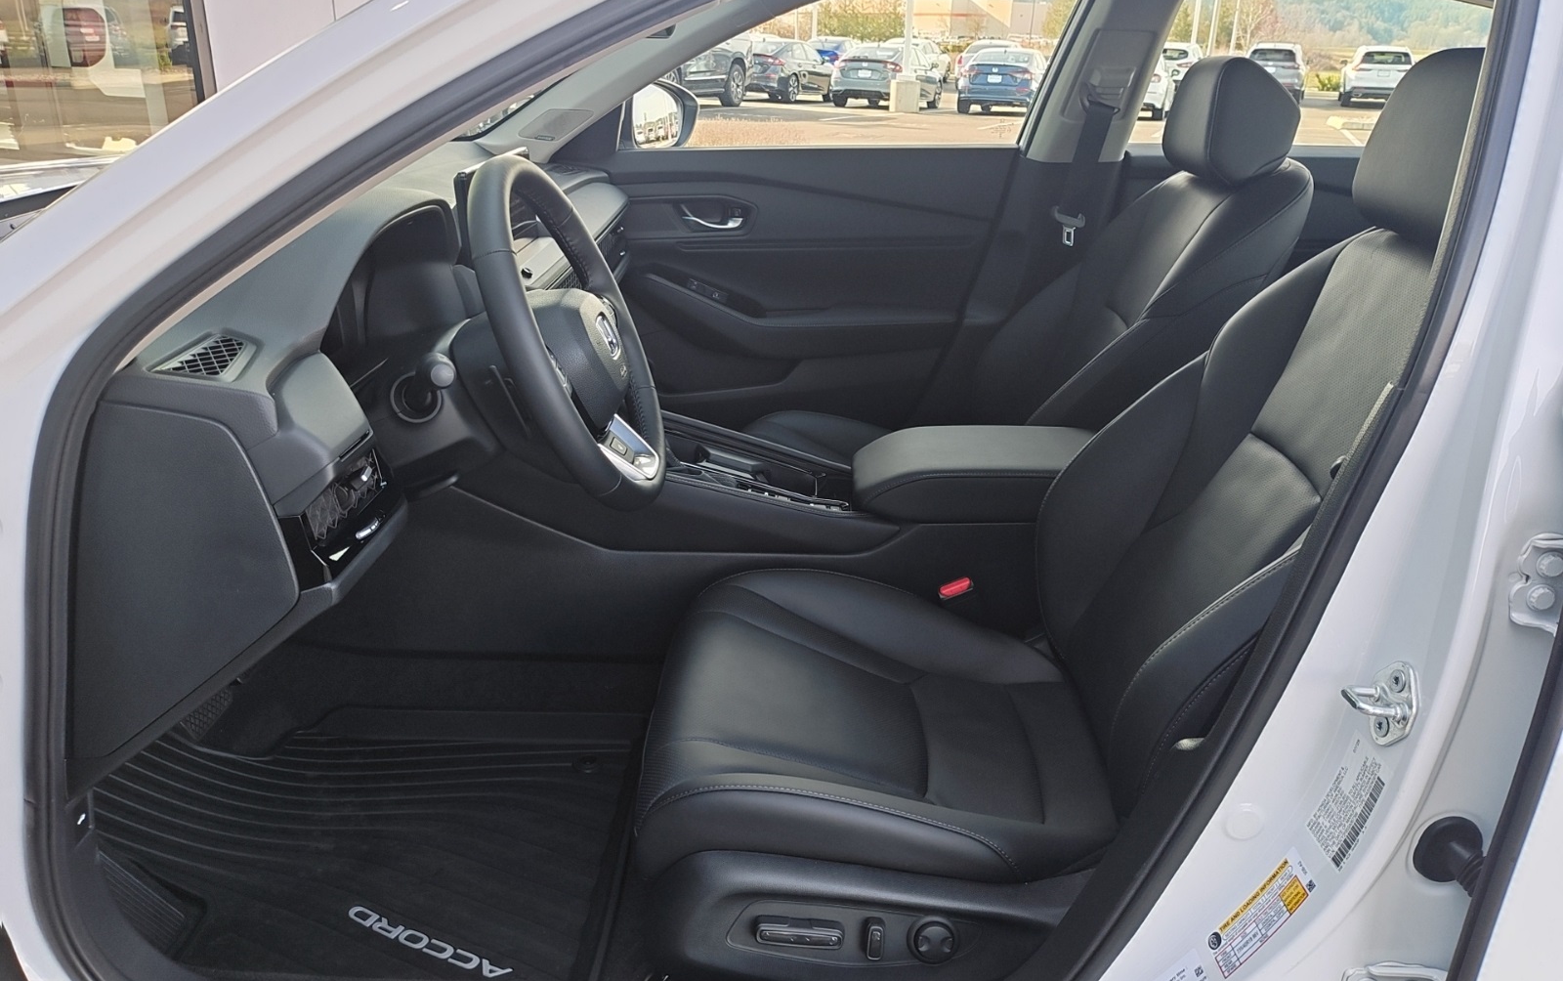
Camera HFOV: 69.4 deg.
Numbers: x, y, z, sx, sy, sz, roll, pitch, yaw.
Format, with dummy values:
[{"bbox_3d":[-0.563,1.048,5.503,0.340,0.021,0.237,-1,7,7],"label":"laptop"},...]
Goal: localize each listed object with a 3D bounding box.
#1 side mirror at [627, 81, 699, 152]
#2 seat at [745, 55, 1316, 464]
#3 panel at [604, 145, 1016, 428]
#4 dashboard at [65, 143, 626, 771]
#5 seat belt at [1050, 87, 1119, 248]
[{"bbox_3d":[-0.245,-0.771,2.313,0.120,0.145,0.200,8,22,16],"label":"side mirror"},{"bbox_3d":[0.327,-0.226,1.866,0.850,0.930,0.540,2,21,2],"label":"seat"},{"bbox_3d":[-0.019,-0.352,2.207,0.910,0.620,0.140,2,21,2],"label":"panel"},{"bbox_3d":[-0.579,-0.207,1.528,0.560,0.490,1.430,2,21,2],"label":"dashboard"},{"bbox_3d":[0.536,-0.559,2.007,0.110,0.290,0.070,2,21,2],"label":"seat belt"}]

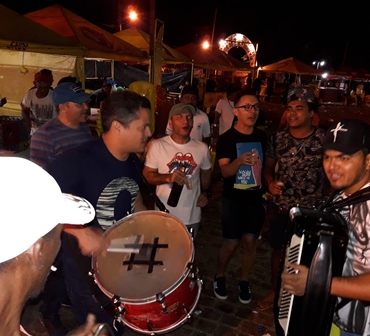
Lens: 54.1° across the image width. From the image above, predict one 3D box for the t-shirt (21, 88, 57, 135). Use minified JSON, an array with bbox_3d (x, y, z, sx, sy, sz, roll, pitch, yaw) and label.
[{"bbox_3d":[-1.543,-0.624,4.000,0.480,0.620,0.280,-1,14,-15],"label":"t-shirt"}]

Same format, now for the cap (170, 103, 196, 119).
[{"bbox_3d":[-0.024,-0.445,2.790,0.180,0.135,0.250,-3,15,-21],"label":"cap"}]

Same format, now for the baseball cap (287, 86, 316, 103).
[{"bbox_3d":[0.856,-0.541,2.660,0.180,0.140,0.260,14,18,41],"label":"baseball cap"}]

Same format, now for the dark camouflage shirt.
[{"bbox_3d":[0.842,-0.004,2.760,0.490,0.660,0.270,6,14,17],"label":"dark camouflage shirt"}]

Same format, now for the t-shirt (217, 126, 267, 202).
[{"bbox_3d":[0.428,-0.031,2.850,0.450,0.630,0.250,0,14,-8],"label":"t-shirt"}]

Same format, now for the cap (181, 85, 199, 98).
[{"bbox_3d":[0.055,-0.815,3.850,0.180,0.140,0.250,1,14,-5],"label":"cap"}]

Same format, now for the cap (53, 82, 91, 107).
[{"bbox_3d":[-0.727,-0.482,2.360,0.260,0.145,0.185,4,14,9],"label":"cap"}]

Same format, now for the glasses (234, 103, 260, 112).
[{"bbox_3d":[0.443,-0.438,2.620,0.140,0.045,0.140,-3,15,-19],"label":"glasses"}]

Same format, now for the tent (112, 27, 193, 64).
[{"bbox_3d":[-1.675,-3.700,11.051,3.000,1.150,3.000,7,14,18],"label":"tent"}]

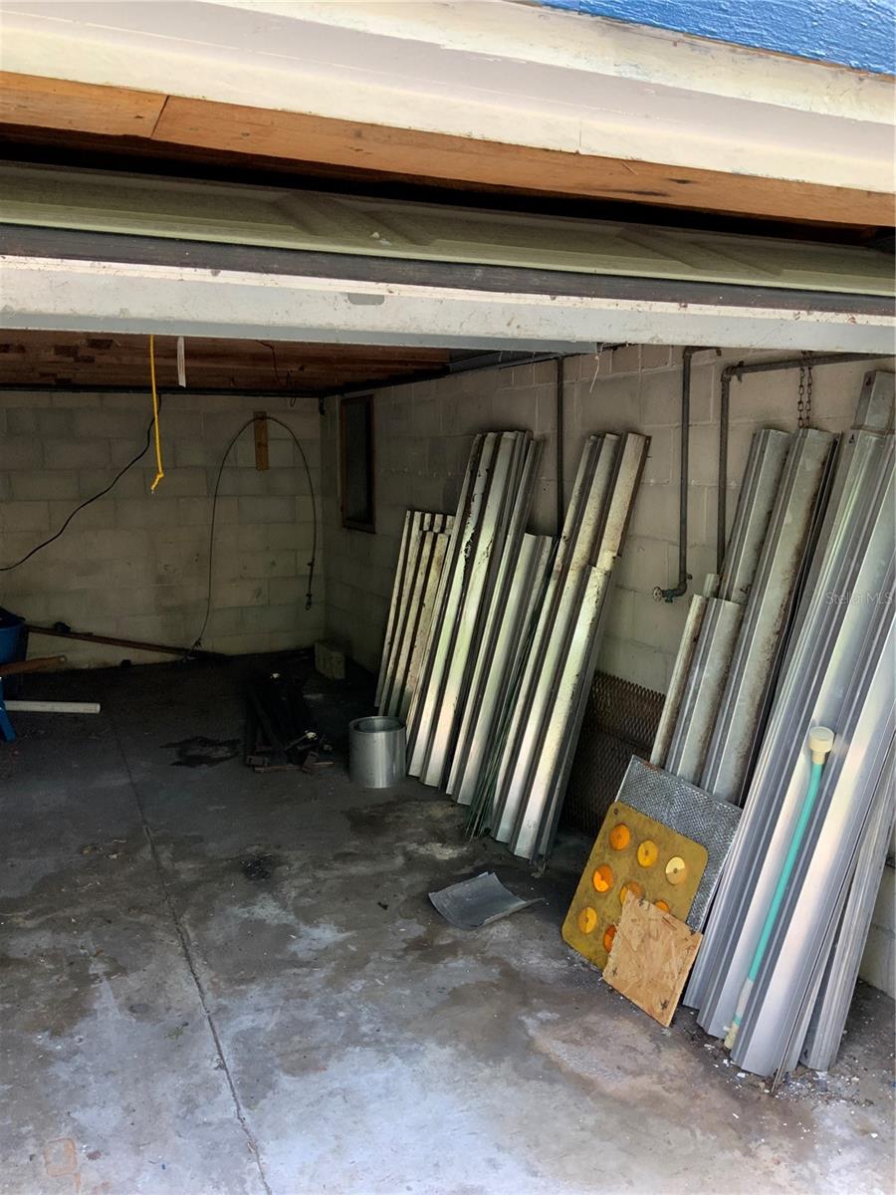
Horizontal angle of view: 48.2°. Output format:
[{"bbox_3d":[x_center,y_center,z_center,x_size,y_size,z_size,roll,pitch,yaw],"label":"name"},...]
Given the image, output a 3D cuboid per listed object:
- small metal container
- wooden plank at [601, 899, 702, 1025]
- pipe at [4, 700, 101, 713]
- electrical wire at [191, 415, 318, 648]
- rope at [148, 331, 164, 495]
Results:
[{"bbox_3d":[-0.320,0.699,4.536,0.253,0.255,0.253,0,9,0],"label":"small metal container"},{"bbox_3d":[0.554,0.976,2.726,0.012,0.253,0.298,19,-2,-28],"label":"wooden plank"},{"bbox_3d":[-2.380,0.628,5.756,0.800,0.059,0.059,1,9,7],"label":"pipe"},{"bbox_3d":[-1.387,-0.469,7.145,0.960,1.645,0.080,-4,9,-24],"label":"electrical wire"},{"bbox_3d":[-0.612,-0.418,2.098,0.028,0.385,0.020,-4,9,-24],"label":"rope"}]

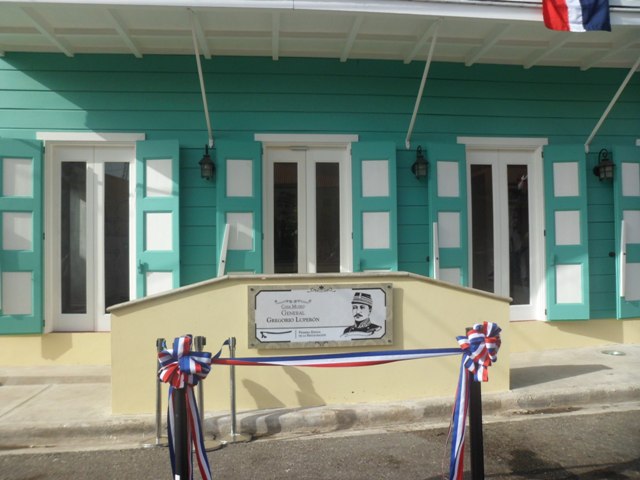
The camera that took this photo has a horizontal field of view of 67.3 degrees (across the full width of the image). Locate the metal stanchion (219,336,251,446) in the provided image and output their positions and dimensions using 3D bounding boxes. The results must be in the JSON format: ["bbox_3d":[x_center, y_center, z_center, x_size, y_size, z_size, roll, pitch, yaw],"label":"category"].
[{"bbox_3d":[-0.781,1.348,4.383,0.300,0.916,0.300,0,-1,-5],"label":"metal stanchion"}]

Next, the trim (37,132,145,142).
[{"bbox_3d":[-2.913,-1.317,6.126,1.329,0.106,0.070,0,-1,-5],"label":"trim"}]

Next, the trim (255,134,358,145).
[{"bbox_3d":[-0.170,-1.351,6.367,1.376,0.104,0.070,0,-1,-5],"label":"trim"}]

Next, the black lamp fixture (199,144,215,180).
[{"bbox_3d":[-1.436,-0.985,6.149,0.210,0.459,0.300,0,-1,-5],"label":"black lamp fixture"}]

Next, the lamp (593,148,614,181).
[{"bbox_3d":[3.917,-1.023,6.619,0.210,0.448,0.300,0,-1,-5],"label":"lamp"}]

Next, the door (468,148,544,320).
[{"bbox_3d":[2.586,-0.079,6.664,1.102,2.374,0.120,0,-1,-5],"label":"door"}]

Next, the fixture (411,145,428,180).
[{"bbox_3d":[1.328,-1.019,6.392,0.210,0.468,0.300,0,-1,-5],"label":"fixture"}]

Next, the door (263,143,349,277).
[{"bbox_3d":[-0.163,-0.061,6.423,1.159,2.414,0.120,0,-1,-5],"label":"door"}]

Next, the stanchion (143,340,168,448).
[{"bbox_3d":[-1.429,1.335,4.266,0.300,0.917,0.300,0,-1,-5],"label":"stanchion"}]

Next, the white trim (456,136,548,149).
[{"bbox_3d":[2.518,-1.356,6.603,1.296,0.112,0.070,0,-1,-5],"label":"white trim"}]

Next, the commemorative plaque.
[{"bbox_3d":[0.015,0.759,4.776,1.438,0.618,0.040,0,-1,-5],"label":"commemorative plaque"}]

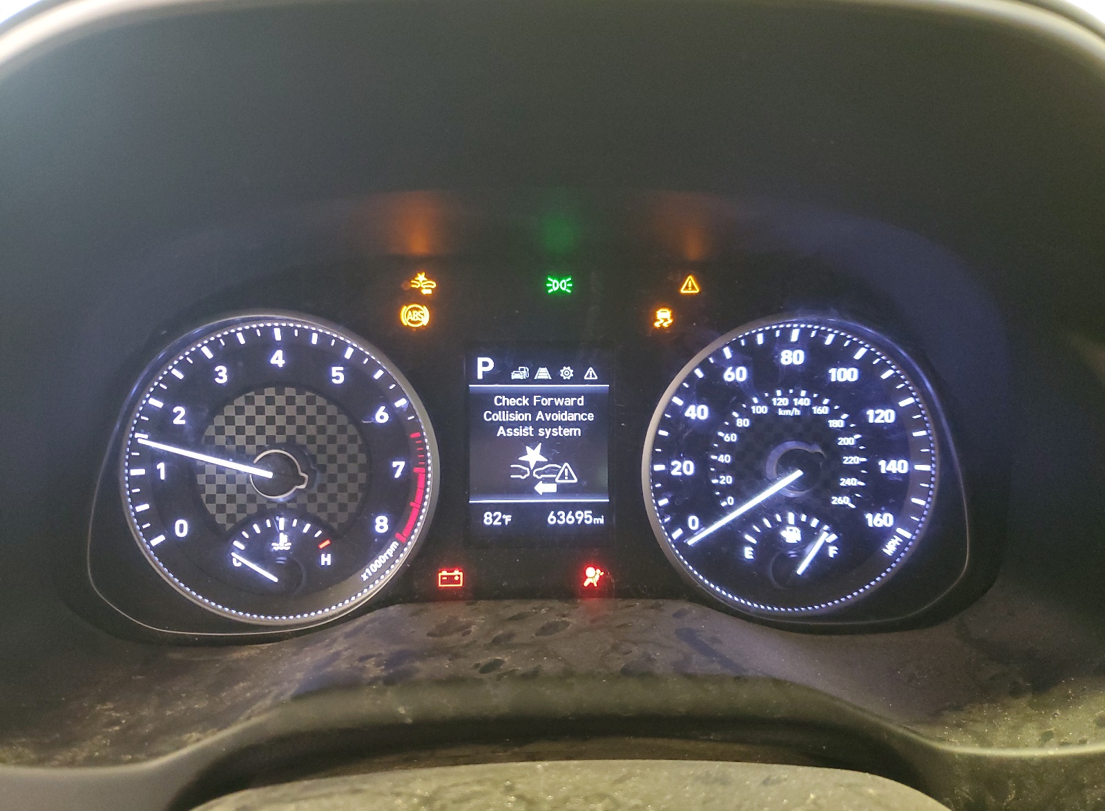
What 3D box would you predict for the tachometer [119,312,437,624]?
[{"bbox_3d":[-0.100,0.023,0.302,0.115,0.113,0.020,0,3,-3],"label":"tachometer"}]

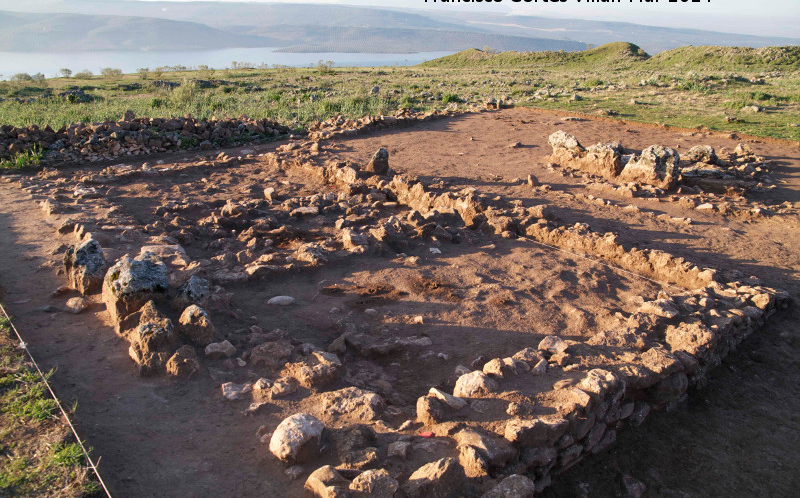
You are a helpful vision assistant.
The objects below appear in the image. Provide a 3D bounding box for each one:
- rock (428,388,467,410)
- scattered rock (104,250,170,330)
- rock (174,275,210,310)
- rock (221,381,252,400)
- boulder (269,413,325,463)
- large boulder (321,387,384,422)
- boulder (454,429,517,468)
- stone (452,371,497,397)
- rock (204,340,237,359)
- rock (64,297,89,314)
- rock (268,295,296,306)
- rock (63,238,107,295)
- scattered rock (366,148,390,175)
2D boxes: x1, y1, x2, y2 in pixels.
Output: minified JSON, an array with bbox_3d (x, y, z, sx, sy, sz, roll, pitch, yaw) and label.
[{"bbox_3d":[0.323,1.014,3.768,0.257,0.105,0.129,-5,23,-13],"label":"rock"},{"bbox_3d":[-2.401,0.387,5.054,0.503,0.707,0.403,-11,24,-26],"label":"scattered rock"},{"bbox_3d":[-2.061,0.423,5.542,0.308,0.276,0.278,-9,24,-21],"label":"rock"},{"bbox_3d":[-1.230,1.071,4.191,0.224,0.081,0.112,-8,23,-18],"label":"rock"},{"bbox_3d":[-0.644,1.178,3.462,0.332,0.222,0.282,-14,26,-30],"label":"boulder"},{"bbox_3d":[-0.327,1.102,3.943,0.430,0.151,0.258,-2,22,-5],"label":"large boulder"},{"bbox_3d":[0.502,1.168,3.280,0.360,0.140,0.224,15,27,33],"label":"boulder"},{"bbox_3d":[0.529,0.949,3.893,0.319,0.150,0.207,3,22,9],"label":"stone"},{"bbox_3d":[-1.452,0.813,4.494,0.246,0.126,0.160,-8,23,-19],"label":"rock"},{"bbox_3d":[-3.148,0.555,5.412,0.188,0.127,0.160,-14,26,-31],"label":"rock"},{"bbox_3d":[-1.161,0.509,5.488,0.271,0.065,0.163,-5,23,-12],"label":"rock"},{"bbox_3d":[-3.243,0.186,5.713,0.333,0.587,0.266,-13,25,-29],"label":"rock"},{"bbox_3d":[-0.404,-1.617,10.204,0.422,0.478,0.338,-1,22,-2],"label":"scattered rock"}]

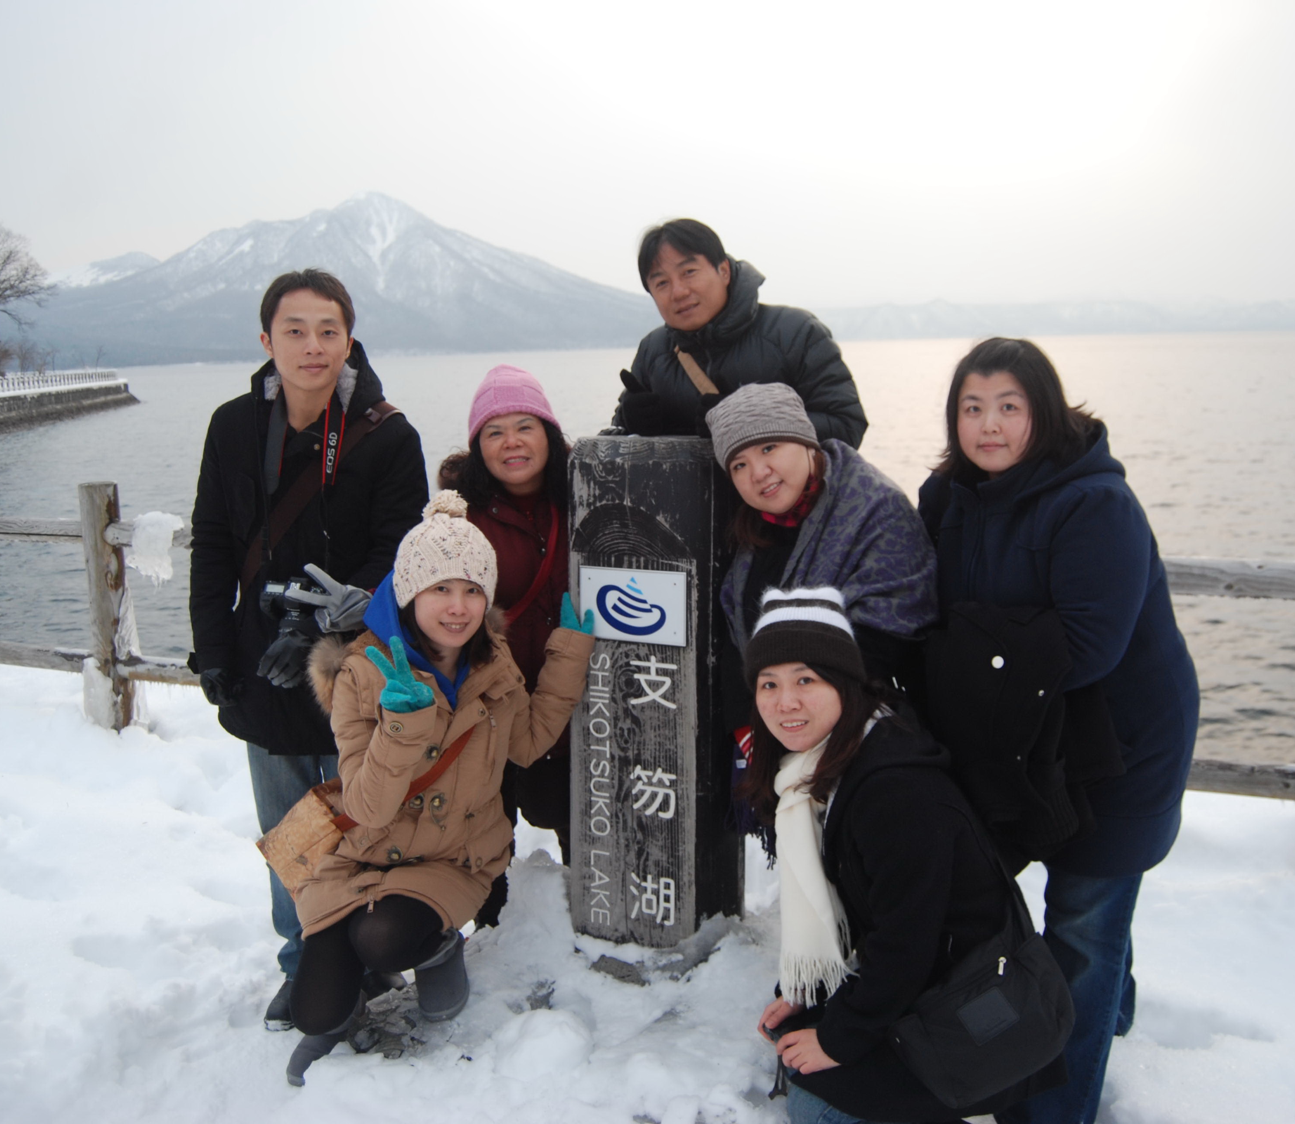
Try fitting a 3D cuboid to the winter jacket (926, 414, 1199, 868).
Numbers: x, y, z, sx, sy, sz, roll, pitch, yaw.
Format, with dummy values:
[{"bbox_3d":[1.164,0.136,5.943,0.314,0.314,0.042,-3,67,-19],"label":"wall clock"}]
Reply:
[{"bbox_3d":[0.773,0.158,2.371,0.450,0.850,0.510,-17,16,-42],"label":"winter jacket"}]

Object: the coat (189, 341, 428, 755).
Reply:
[{"bbox_3d":[-0.726,-0.036,2.700,0.470,0.840,0.300,-4,10,-14],"label":"coat"}]

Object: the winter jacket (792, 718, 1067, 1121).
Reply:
[{"bbox_3d":[0.508,0.641,2.300,0.450,0.670,0.430,7,13,41],"label":"winter jacket"}]

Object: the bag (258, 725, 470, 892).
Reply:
[{"bbox_3d":[-0.586,0.502,2.542,0.400,0.340,0.240,2,10,20],"label":"bag"}]

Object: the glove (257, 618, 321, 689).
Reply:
[{"bbox_3d":[-0.714,0.179,2.527,0.110,0.165,0.080,29,0,9],"label":"glove"}]

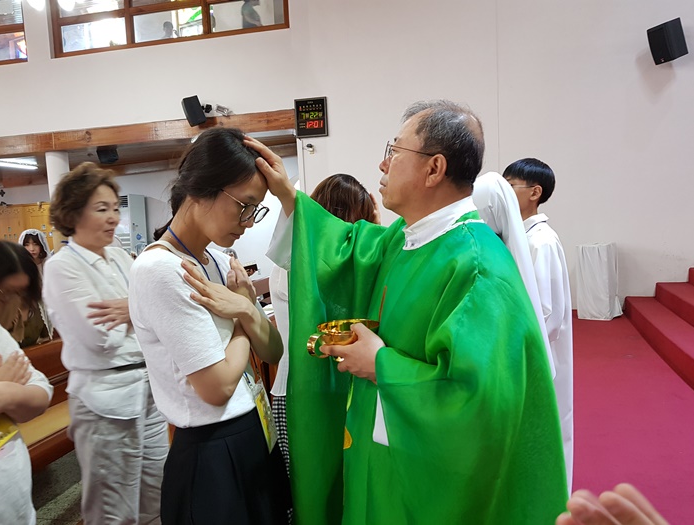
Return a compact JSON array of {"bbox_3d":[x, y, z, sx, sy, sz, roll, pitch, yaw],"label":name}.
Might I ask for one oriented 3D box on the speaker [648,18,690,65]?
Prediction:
[{"bbox_3d":[3.633,-2.497,5.950,0.265,0.400,0.205,-26,14,-19],"label":"speaker"}]

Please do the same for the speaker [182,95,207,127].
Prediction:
[{"bbox_3d":[-2.091,-2.070,7.200,0.210,0.355,0.205,-21,12,-20],"label":"speaker"}]

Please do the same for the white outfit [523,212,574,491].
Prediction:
[{"bbox_3d":[0.741,0.411,2.170,0.360,1.220,0.470,-2,6,12],"label":"white outfit"}]

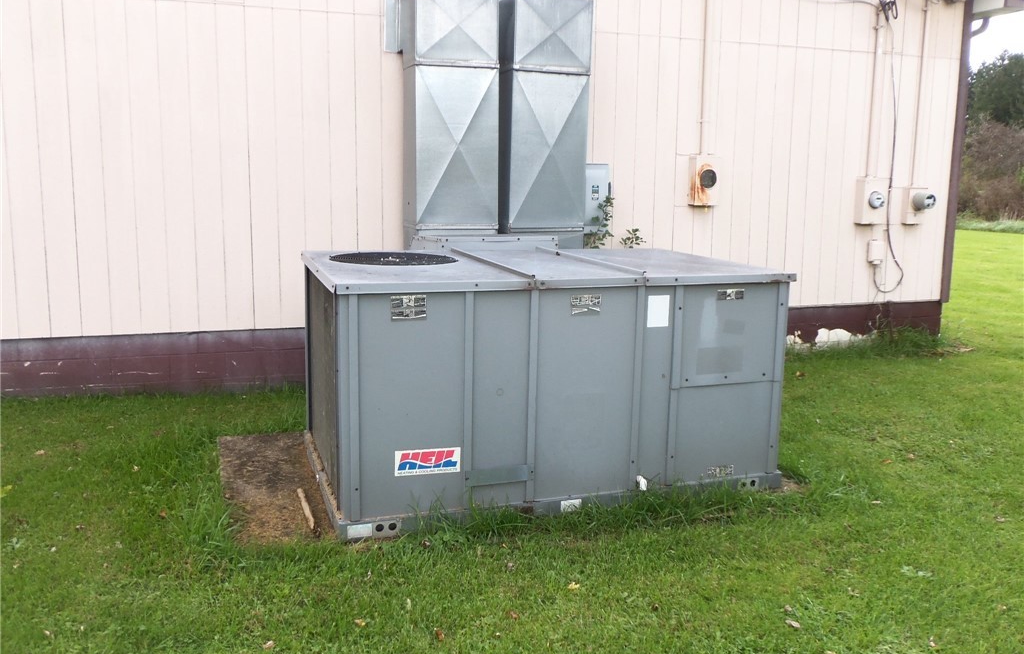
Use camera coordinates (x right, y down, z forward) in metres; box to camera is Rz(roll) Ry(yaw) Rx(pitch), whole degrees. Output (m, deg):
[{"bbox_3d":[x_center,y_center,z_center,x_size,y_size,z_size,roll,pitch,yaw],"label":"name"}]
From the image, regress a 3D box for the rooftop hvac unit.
[{"bbox_3d":[0.107,0.221,4.616,2.303,1.150,1.490,-2,10,-18],"label":"rooftop hvac unit"}]

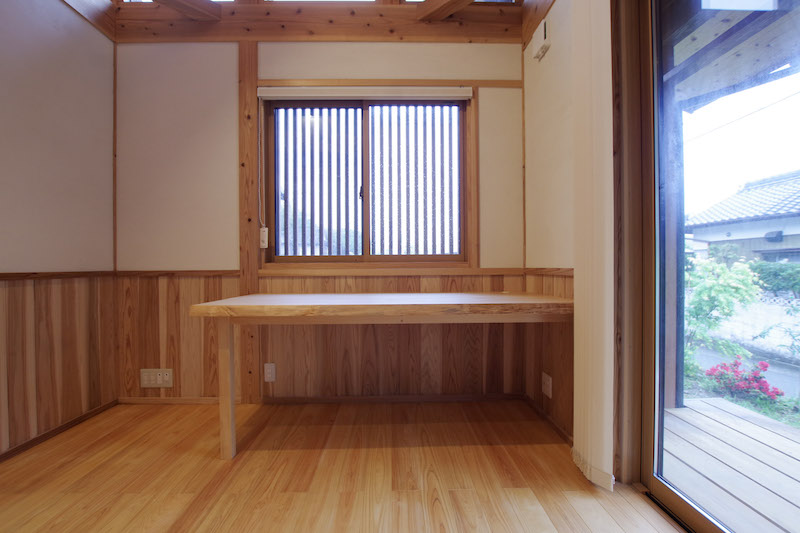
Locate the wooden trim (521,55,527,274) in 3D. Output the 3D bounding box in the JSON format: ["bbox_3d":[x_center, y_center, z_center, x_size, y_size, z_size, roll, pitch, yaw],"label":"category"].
[{"bbox_3d":[0.803,-0.686,2.153,0.020,1.399,0.020,0,0,-1],"label":"wooden trim"}]

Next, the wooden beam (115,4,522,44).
[{"bbox_3d":[-0.508,-1.554,2.191,2.597,0.256,0.121,0,0,-1],"label":"wooden beam"}]

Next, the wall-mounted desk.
[{"bbox_3d":[-0.061,0.529,1.829,1.773,0.707,0.653,0,0,-1],"label":"wall-mounted desk"}]

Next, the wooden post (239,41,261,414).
[{"bbox_3d":[-0.963,-0.272,2.189,0.124,2.318,0.121,0,0,-1],"label":"wooden post"}]

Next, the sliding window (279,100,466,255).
[{"bbox_3d":[-0.225,-0.574,2.222,1.296,1.060,0.090,0,0,-1],"label":"sliding window"}]

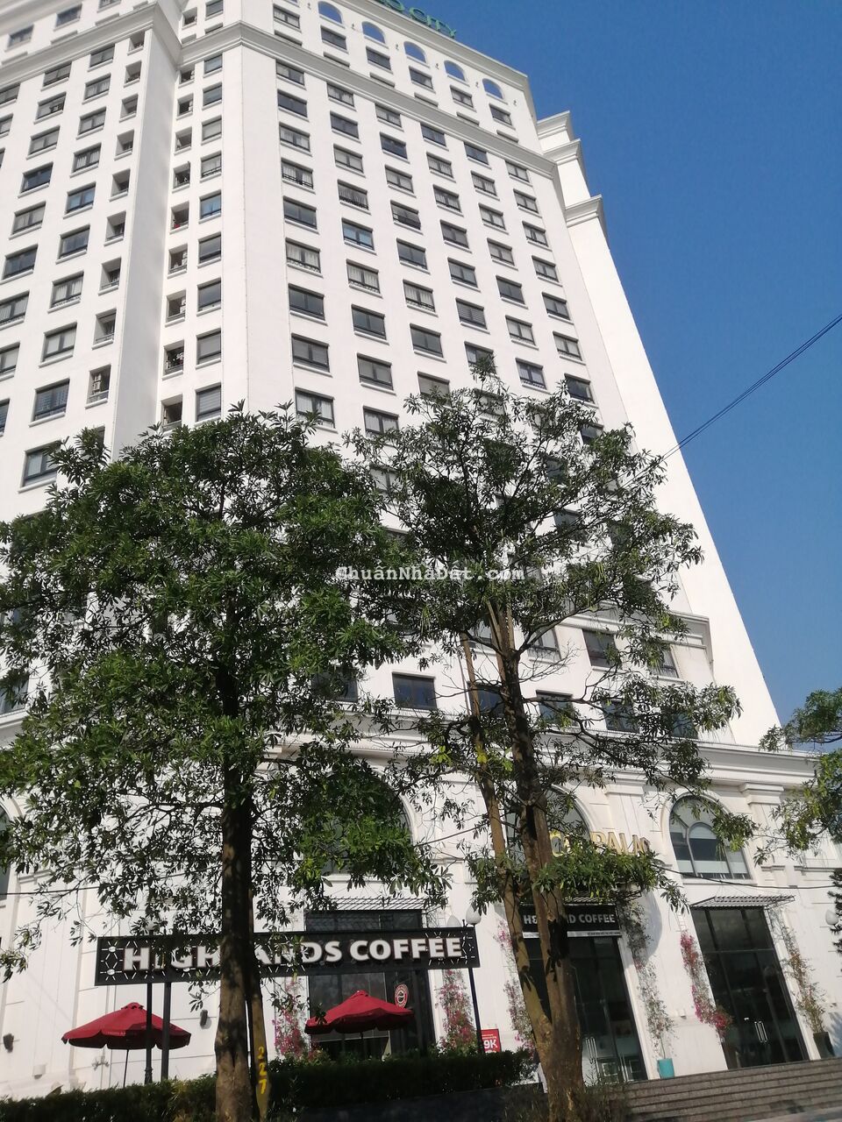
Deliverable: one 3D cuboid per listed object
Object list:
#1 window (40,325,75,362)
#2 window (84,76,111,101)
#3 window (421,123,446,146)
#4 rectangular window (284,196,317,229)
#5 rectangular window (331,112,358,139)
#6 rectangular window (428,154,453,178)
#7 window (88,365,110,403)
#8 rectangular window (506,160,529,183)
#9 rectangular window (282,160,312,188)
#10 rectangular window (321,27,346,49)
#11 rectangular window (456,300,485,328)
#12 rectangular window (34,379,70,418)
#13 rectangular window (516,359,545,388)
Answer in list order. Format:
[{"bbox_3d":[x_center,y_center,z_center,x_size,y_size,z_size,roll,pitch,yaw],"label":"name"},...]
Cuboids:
[{"bbox_3d":[-14.922,-8.997,34.900,1.566,1.634,0.200,-14,-32,11],"label":"window"},{"bbox_3d":[-17.521,-25.643,45.762,1.583,1.625,0.200,-15,-32,11],"label":"window"},{"bbox_3d":[0.763,-26.453,52.449,1.620,1.500,0.160,10,-36,-27],"label":"window"},{"bbox_3d":[-5.997,-17.241,42.008,1.757,1.634,0.200,10,-35,-27],"label":"rectangular window"},{"bbox_3d":[-4.401,-24.999,48.684,1.706,1.757,0.200,10,-36,-27],"label":"rectangular window"},{"bbox_3d":[1.172,-24.086,51.691,1.739,1.625,0.200,10,-36,-27],"label":"rectangular window"},{"bbox_3d":[-12.697,-6.936,33.342,0.926,1.703,0.200,-14,-32,11],"label":"window"},{"bbox_3d":[6.496,-26.243,57.180,1.748,1.680,0.200,10,-36,-27],"label":"rectangular window"},{"bbox_3d":[-6.445,-20.142,44.046,1.716,1.546,0.200,10,-36,-27],"label":"rectangular window"},{"bbox_3d":[-5.573,-33.312,53.910,1.739,1.625,0.200,10,-36,-27],"label":"rectangular window"},{"bbox_3d":[2.690,-13.056,44.701,1.740,1.634,0.200,10,-35,-27],"label":"rectangular window"},{"bbox_3d":[-14.927,-6.491,34.115,1.579,1.668,0.200,-15,-32,11],"label":"rectangular window"},{"bbox_3d":[5.842,-9.848,44.503,1.733,1.634,0.200,10,-35,-27],"label":"rectangular window"}]

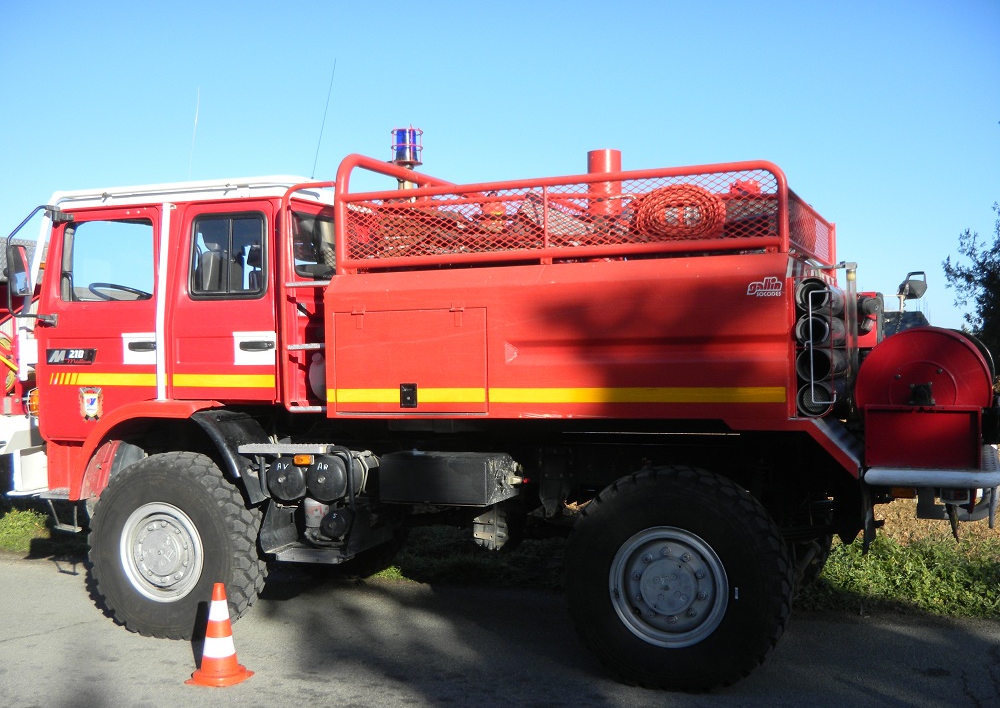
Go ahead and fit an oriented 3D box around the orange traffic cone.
[{"bbox_3d":[-1.487,1.467,5.815,0.265,0.500,0.265,-1,1,22],"label":"orange traffic cone"}]

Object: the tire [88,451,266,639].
[{"bbox_3d":[-1.941,1.149,6.615,1.090,1.065,0.360,-1,1,21],"label":"tire"}]

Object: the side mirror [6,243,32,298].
[{"bbox_3d":[-2.906,-0.505,6.640,0.080,0.335,0.200,-1,1,10],"label":"side mirror"}]

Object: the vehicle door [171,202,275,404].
[{"bbox_3d":[-1.571,-0.311,6.353,0.730,1.160,0.150,-1,1,22],"label":"vehicle door"}]

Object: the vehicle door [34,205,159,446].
[{"bbox_3d":[-2.409,-0.181,6.701,0.970,1.410,0.160,-1,1,22],"label":"vehicle door"}]

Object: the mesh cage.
[{"bbox_3d":[0.618,-0.702,6.556,2.450,0.420,2.180,-1,1,22],"label":"mesh cage"}]

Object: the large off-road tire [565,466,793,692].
[{"bbox_3d":[0.880,1.120,5.503,1.090,1.065,0.360,-1,1,22],"label":"large off-road tire"}]

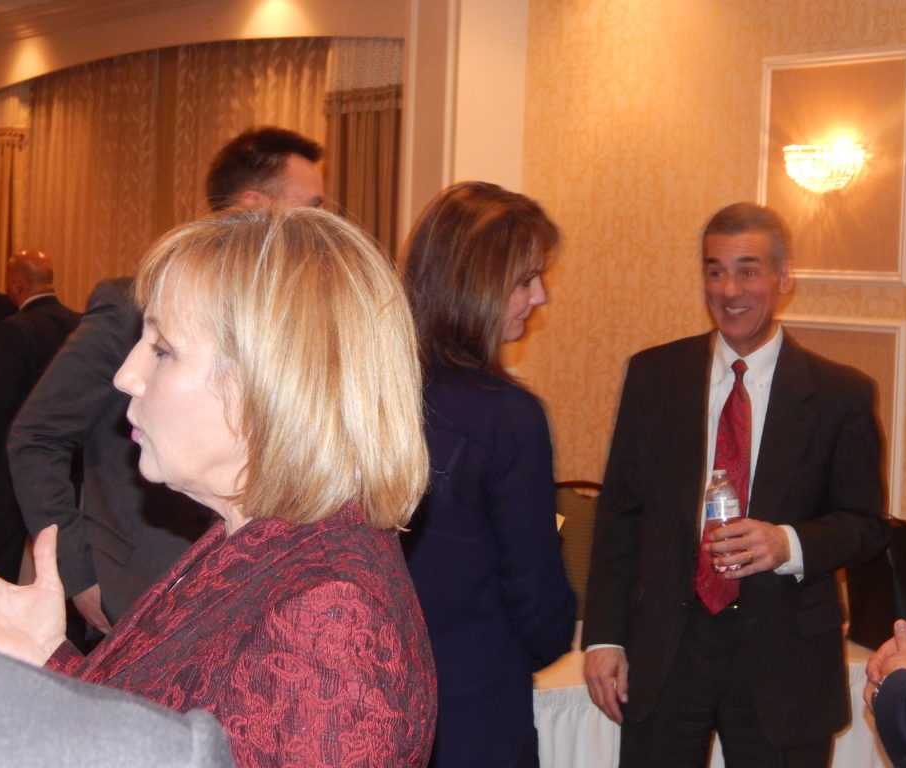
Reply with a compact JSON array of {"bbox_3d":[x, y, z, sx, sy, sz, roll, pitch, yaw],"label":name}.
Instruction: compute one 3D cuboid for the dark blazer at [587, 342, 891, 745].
[{"bbox_3d":[0.536,0.292,4.250,0.570,0.790,0.360,3,3,15],"label":"dark blazer"}]

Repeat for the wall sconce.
[{"bbox_3d":[1.116,-0.671,6.954,0.165,0.165,0.290,0,3,-34],"label":"wall sconce"}]

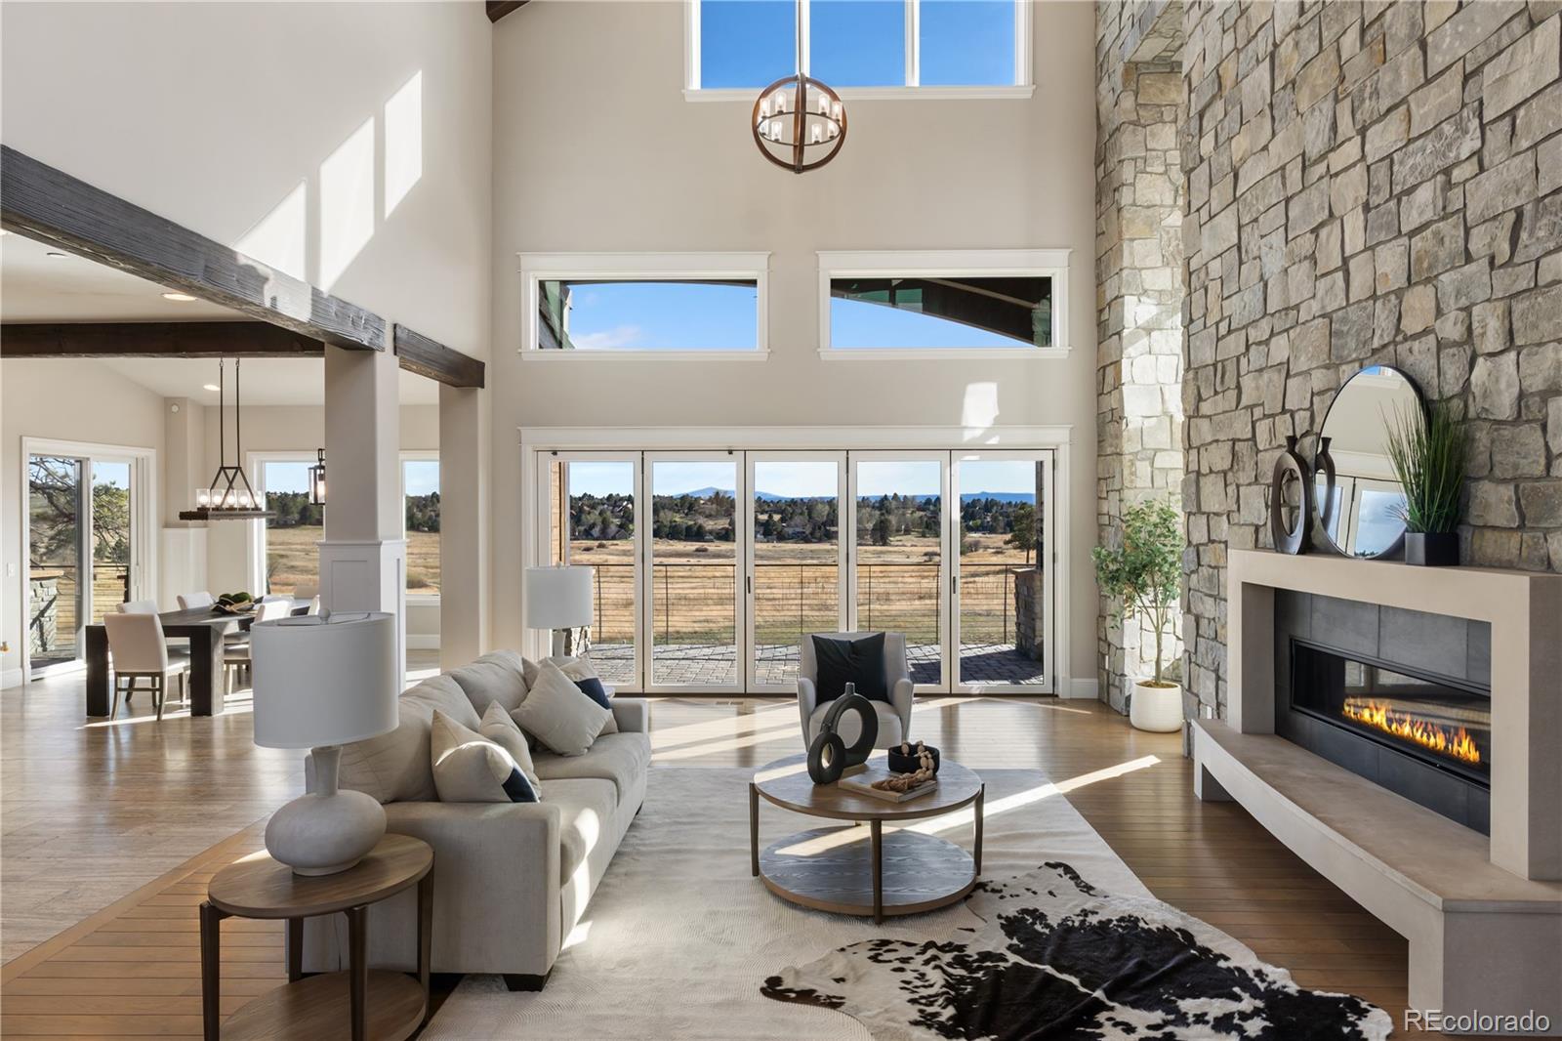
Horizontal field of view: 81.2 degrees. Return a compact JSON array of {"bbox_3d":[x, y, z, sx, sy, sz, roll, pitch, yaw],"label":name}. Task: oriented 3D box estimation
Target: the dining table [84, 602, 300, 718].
[{"bbox_3d":[-5.411,1.290,8.991,1.087,0.768,2.300,0,1,1],"label":"dining table"}]

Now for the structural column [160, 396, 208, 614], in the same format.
[{"bbox_3d":[-7.523,0.078,11.491,0.380,3.150,0.380,0,1,1],"label":"structural column"}]

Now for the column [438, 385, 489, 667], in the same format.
[{"bbox_3d":[-2.939,0.236,8.499,0.375,2.880,0.350,0,1,1],"label":"column"}]

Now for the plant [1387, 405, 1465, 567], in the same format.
[{"bbox_3d":[2.682,-0.151,3.787,0.275,0.673,0.280,0,1,1],"label":"plant"}]

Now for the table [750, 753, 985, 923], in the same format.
[{"bbox_3d":[0.419,1.486,4.385,1.120,0.447,1.120,0,1,1],"label":"table"}]

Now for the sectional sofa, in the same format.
[{"bbox_3d":[-1.276,1.226,4.405,1.000,0.970,2.215,0,1,1],"label":"sectional sofa"}]

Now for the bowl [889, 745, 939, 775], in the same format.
[{"bbox_3d":[0.680,1.214,4.647,0.260,0.090,0.260,0,1,1],"label":"bowl"}]

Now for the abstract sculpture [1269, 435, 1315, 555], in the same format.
[{"bbox_3d":[2.711,-0.136,4.812,0.075,0.625,0.350,0,1,1],"label":"abstract sculpture"}]

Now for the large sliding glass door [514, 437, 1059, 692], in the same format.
[{"bbox_3d":[0.113,0.479,8.654,4.980,2.385,0.140,0,1,1],"label":"large sliding glass door"}]

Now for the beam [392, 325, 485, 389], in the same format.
[{"bbox_3d":[-2.855,-1.314,7.447,0.235,0.238,1.780,0,1,1],"label":"beam"}]

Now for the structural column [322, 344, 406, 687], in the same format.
[{"bbox_3d":[-2.983,0.249,6.509,0.430,2.890,0.430,0,1,1],"label":"structural column"}]

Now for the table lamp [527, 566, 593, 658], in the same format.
[{"bbox_3d":[-1.417,0.681,5.861,0.420,0.795,0.420,0,1,1],"label":"table lamp"}]

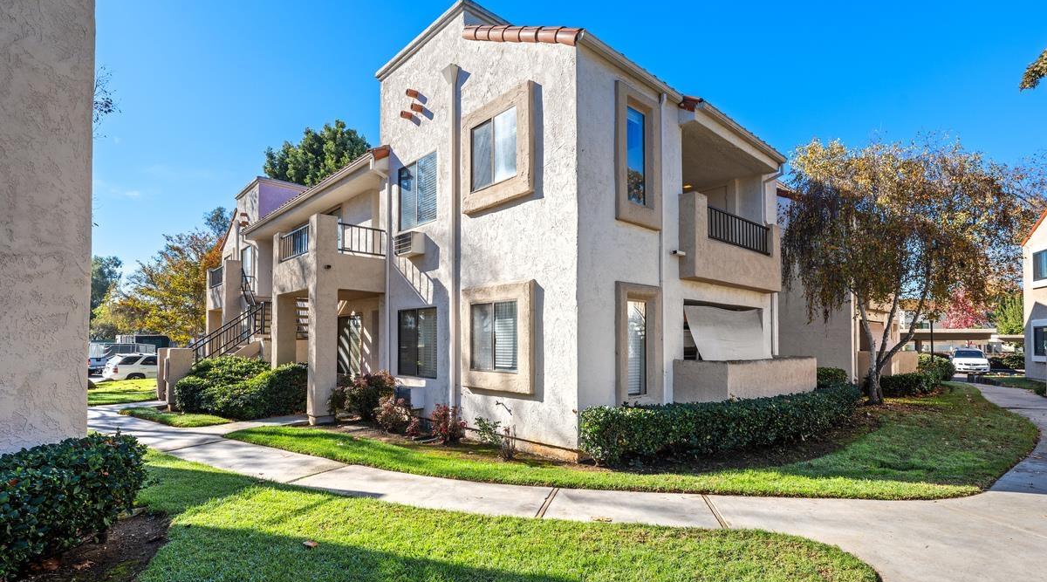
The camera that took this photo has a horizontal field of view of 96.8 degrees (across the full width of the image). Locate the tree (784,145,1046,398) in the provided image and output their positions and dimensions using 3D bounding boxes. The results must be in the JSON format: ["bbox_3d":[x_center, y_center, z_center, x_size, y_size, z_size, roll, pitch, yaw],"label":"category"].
[{"bbox_3d":[8.950,-0.536,11.089,5.300,6.200,5.100,0,-5,0],"label":"tree"}]

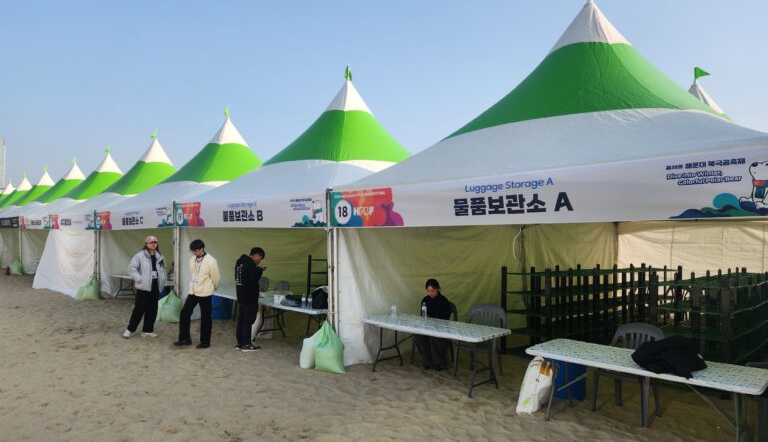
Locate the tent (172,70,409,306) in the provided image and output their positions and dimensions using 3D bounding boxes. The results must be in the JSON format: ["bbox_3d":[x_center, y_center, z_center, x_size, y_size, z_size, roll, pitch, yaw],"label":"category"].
[{"bbox_3d":[-0.768,-0.589,10.580,5.080,5.160,5.100,-1,0,45],"label":"tent"}]

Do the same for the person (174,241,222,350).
[{"bbox_3d":[-2.960,1.167,8.100,0.560,1.700,0.440,-1,0,18],"label":"person"}]

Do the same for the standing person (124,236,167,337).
[{"bbox_3d":[-4.140,1.149,8.820,0.640,1.730,0.400,-1,0,-38],"label":"standing person"}]

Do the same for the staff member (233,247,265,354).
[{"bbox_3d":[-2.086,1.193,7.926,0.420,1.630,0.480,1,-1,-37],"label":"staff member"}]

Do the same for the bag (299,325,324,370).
[{"bbox_3d":[-0.967,1.704,6.900,0.310,0.560,0.260,-1,0,24],"label":"bag"}]

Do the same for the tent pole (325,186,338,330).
[{"bbox_3d":[-0.710,0.765,6.970,0.170,2.430,0.100,-1,0,45],"label":"tent pole"}]

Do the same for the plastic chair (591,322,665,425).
[{"bbox_3d":[2.446,1.490,5.074,0.540,0.860,0.550,1,-1,-37],"label":"plastic chair"}]

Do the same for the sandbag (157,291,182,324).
[{"bbox_3d":[-4.325,1.714,10.271,0.500,0.620,0.380,0,-1,-23],"label":"sandbag"}]

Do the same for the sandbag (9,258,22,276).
[{"bbox_3d":[-15.078,1.902,20.902,0.520,0.640,0.400,1,-1,-36],"label":"sandbag"}]

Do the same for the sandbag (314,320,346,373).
[{"bbox_3d":[-0.724,1.674,6.780,0.350,0.640,0.280,-1,0,24],"label":"sandbag"}]

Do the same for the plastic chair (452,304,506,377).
[{"bbox_3d":[1.226,1.516,6.408,0.550,0.860,0.540,-1,-1,35],"label":"plastic chair"}]

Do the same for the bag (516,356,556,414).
[{"bbox_3d":[1.555,1.678,5.220,0.260,0.550,0.250,10,0,27],"label":"bag"}]

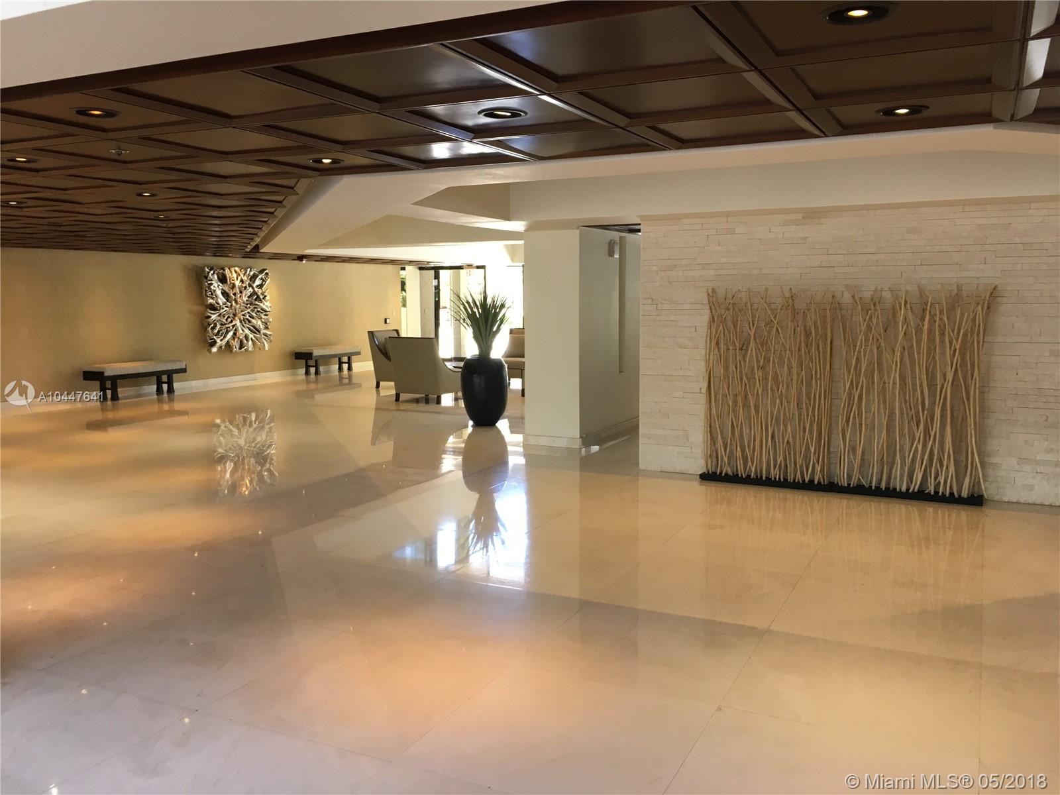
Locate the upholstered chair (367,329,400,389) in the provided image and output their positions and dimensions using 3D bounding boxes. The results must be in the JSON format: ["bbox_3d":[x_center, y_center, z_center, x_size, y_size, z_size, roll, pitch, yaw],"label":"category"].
[{"bbox_3d":[-2.036,-0.634,14.721,0.924,0.943,0.799,3,8,27],"label":"upholstered chair"}]

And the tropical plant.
[{"bbox_3d":[-0.565,-0.896,10.518,0.703,0.822,0.679,-1,7,-3],"label":"tropical plant"}]

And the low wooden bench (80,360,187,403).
[{"bbox_3d":[-5.978,-0.251,13.539,0.442,0.501,1.469,3,8,27],"label":"low wooden bench"}]

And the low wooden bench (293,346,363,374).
[{"bbox_3d":[-3.937,-0.723,17.440,0.442,0.495,1.469,3,8,27],"label":"low wooden bench"}]

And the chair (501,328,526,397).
[{"bbox_3d":[0.029,-0.600,14.339,0.806,0.948,0.853,3,8,27],"label":"chair"}]

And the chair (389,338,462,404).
[{"bbox_3d":[-1.450,-0.425,12.951,0.799,0.943,0.932,3,8,27],"label":"chair"}]

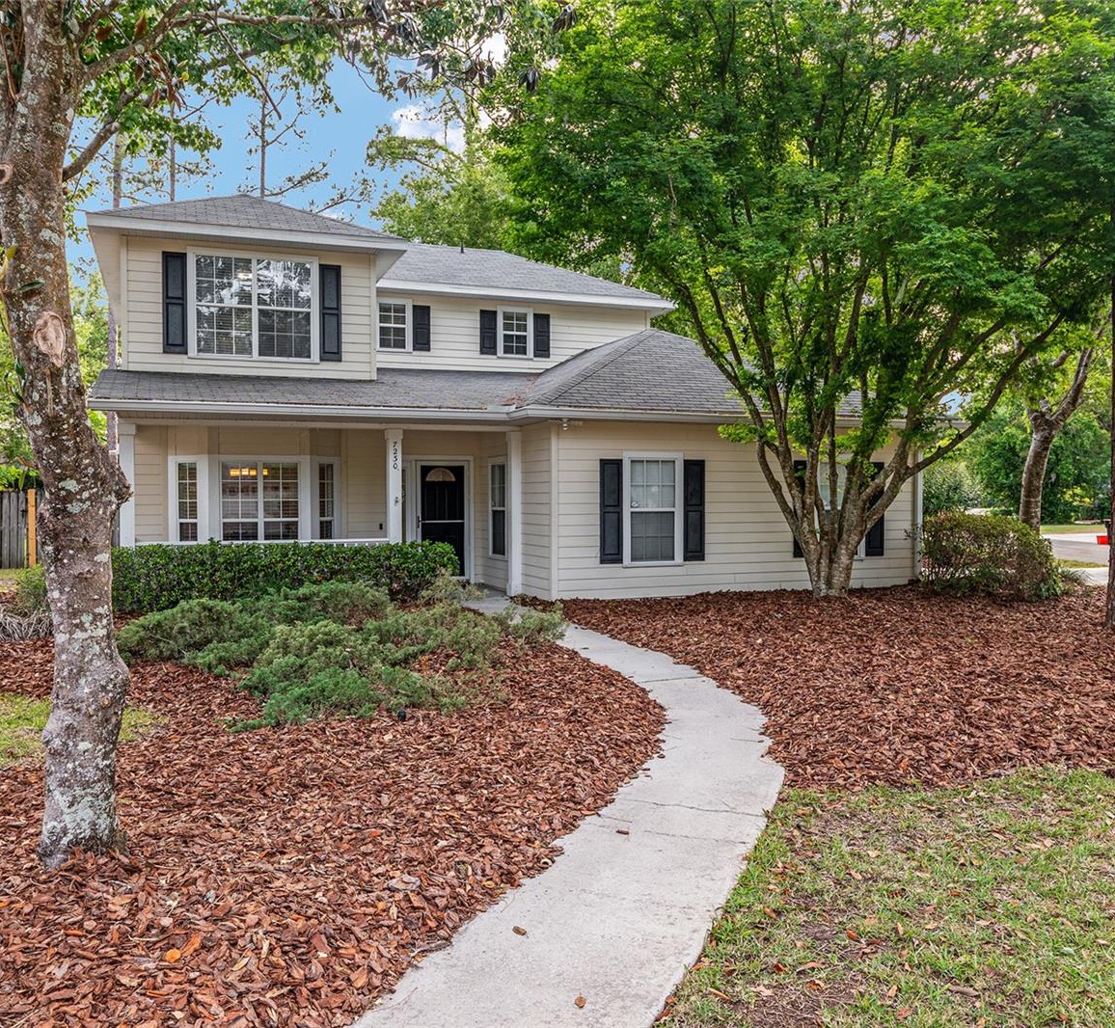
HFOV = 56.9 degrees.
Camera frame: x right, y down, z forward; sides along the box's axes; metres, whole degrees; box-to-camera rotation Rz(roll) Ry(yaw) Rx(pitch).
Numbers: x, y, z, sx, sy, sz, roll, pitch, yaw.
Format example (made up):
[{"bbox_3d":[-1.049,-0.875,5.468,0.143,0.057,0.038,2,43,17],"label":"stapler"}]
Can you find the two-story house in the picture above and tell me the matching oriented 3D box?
[{"bbox_3d":[-1.768,-2.401,19.992,13.055,7.061,12.468,-1,1,-22],"label":"two-story house"}]

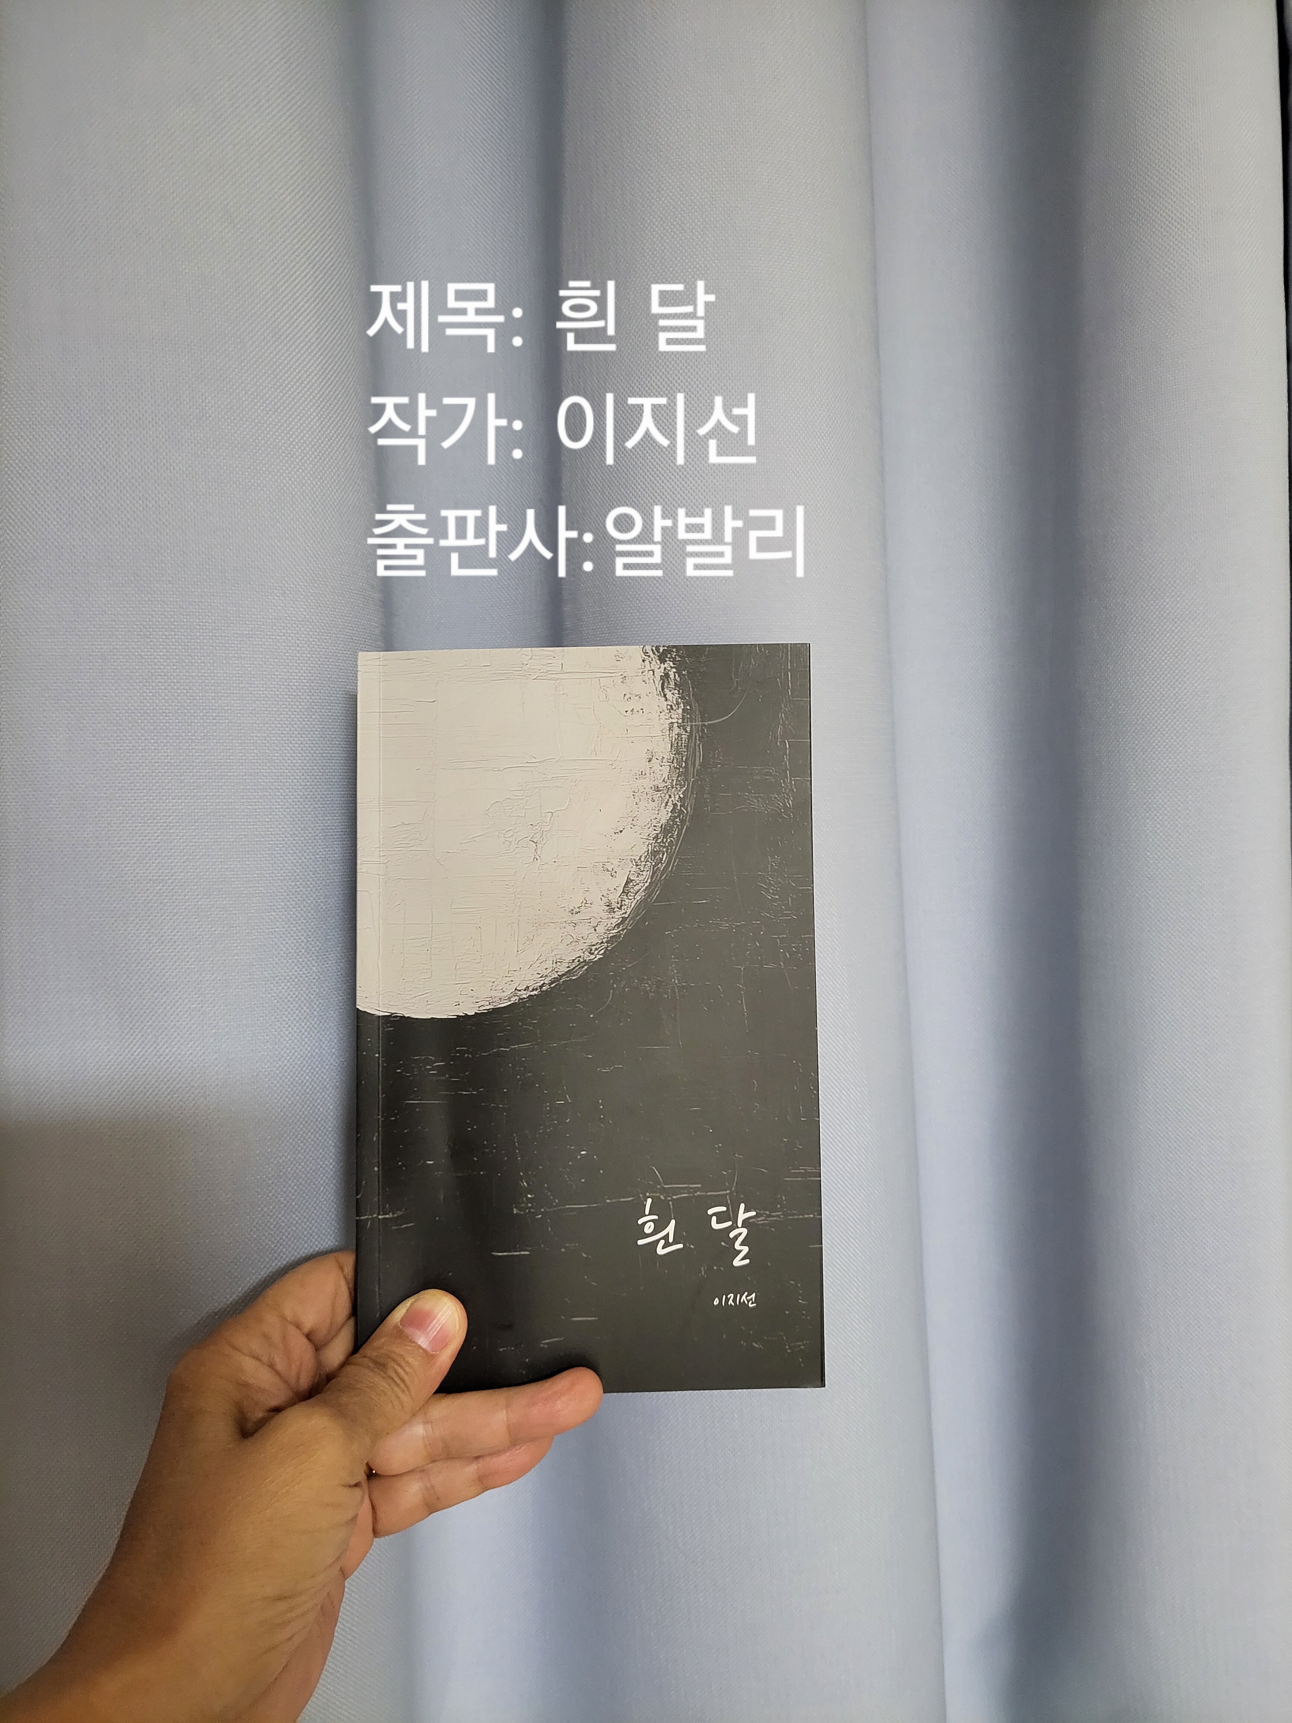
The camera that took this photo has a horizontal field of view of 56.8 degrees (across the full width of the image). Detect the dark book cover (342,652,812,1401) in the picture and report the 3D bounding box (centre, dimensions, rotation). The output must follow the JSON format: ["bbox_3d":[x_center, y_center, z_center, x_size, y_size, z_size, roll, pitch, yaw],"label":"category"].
[{"bbox_3d":[-0.016,0.042,0.332,0.126,0.202,0.011,-1,-4,0],"label":"dark book cover"}]

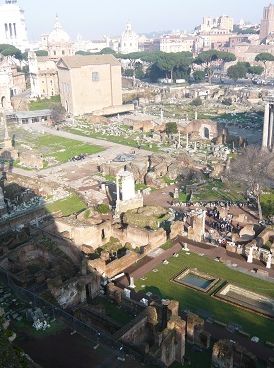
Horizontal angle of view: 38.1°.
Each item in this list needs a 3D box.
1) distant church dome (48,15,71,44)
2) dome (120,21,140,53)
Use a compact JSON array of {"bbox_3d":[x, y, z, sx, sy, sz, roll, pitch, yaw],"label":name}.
[{"bbox_3d":[-50.475,-101.288,260.239,15.300,18.994,15.300,-5,19,-9],"label":"distant church dome"},{"bbox_3d":[-9.333,-199.690,540.350,24.000,44.154,24.000,-2,19,0],"label":"dome"}]

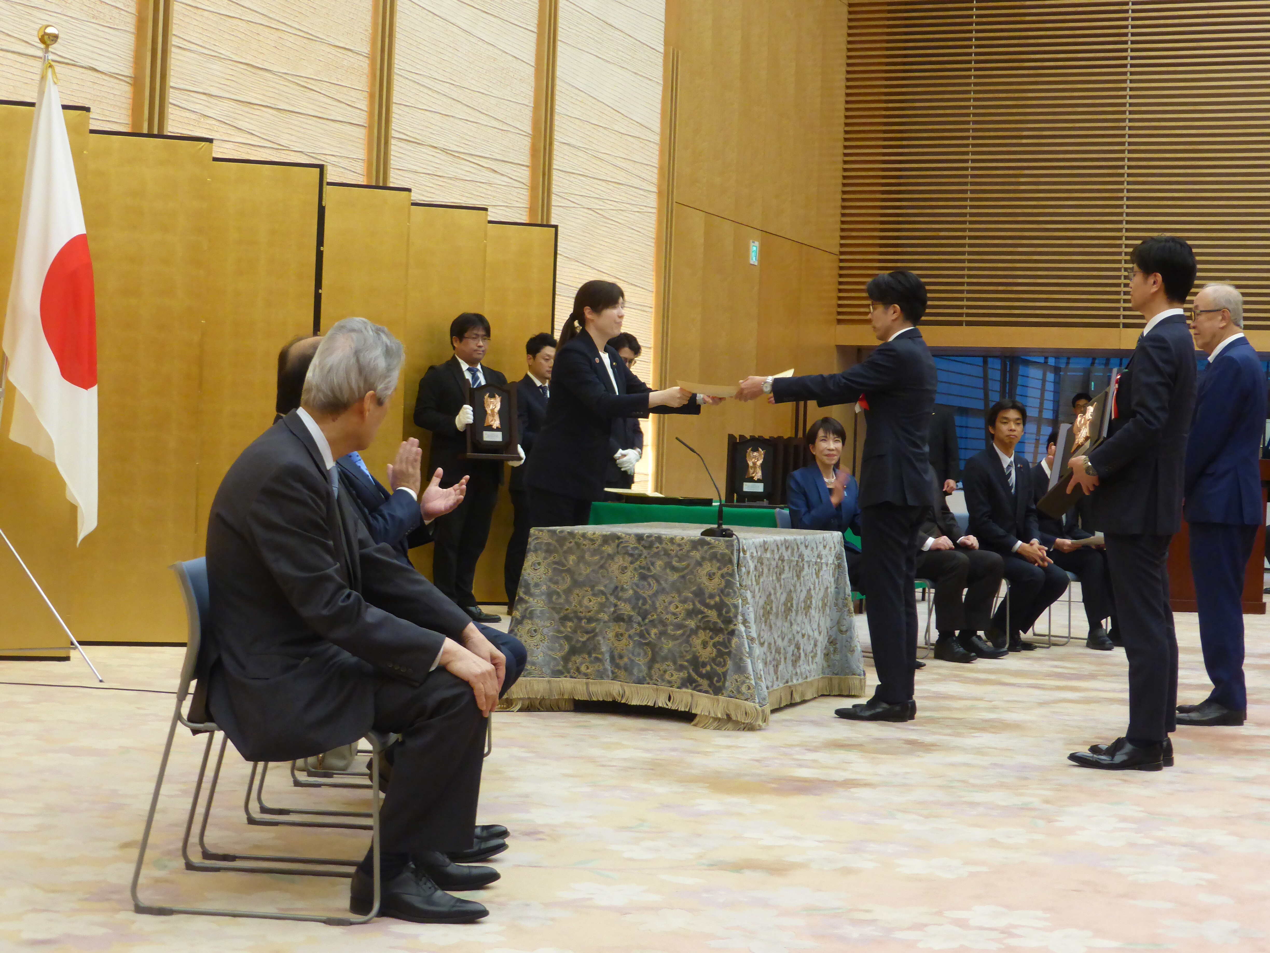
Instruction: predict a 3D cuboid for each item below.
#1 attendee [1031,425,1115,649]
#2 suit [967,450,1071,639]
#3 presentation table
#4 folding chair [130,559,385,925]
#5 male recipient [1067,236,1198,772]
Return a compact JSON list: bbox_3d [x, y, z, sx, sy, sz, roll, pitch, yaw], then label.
[{"bbox_3d":[2.450,0.329,12.573,0.720,1.240,0.500,2,1,30],"label":"attendee"},{"bbox_3d":[2.078,0.354,12.253,0.620,1.030,0.480,2,1,34],"label":"suit"},{"bbox_3d":[0.240,0.556,8.920,0.970,0.710,1.350,2,1,20],"label":"presentation table"},{"bbox_3d":[-0.760,0.543,4.875,0.530,0.735,0.505,2,1,2],"label":"folding chair"},{"bbox_3d":[1.675,0.085,7.580,0.440,1.790,0.520,2,1,18],"label":"male recipient"}]

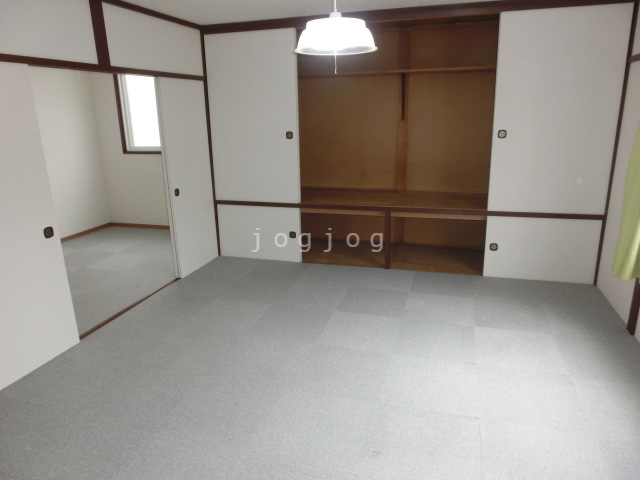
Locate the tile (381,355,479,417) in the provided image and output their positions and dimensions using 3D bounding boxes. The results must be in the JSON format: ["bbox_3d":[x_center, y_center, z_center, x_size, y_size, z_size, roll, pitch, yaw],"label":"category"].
[{"bbox_3d":[0.612,0.779,2.446,0.500,0.010,0.500,3,17,16],"label":"tile"}]

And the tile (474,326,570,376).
[{"bbox_3d":[1.229,0.674,2.768,0.500,0.010,0.500,3,17,16],"label":"tile"}]

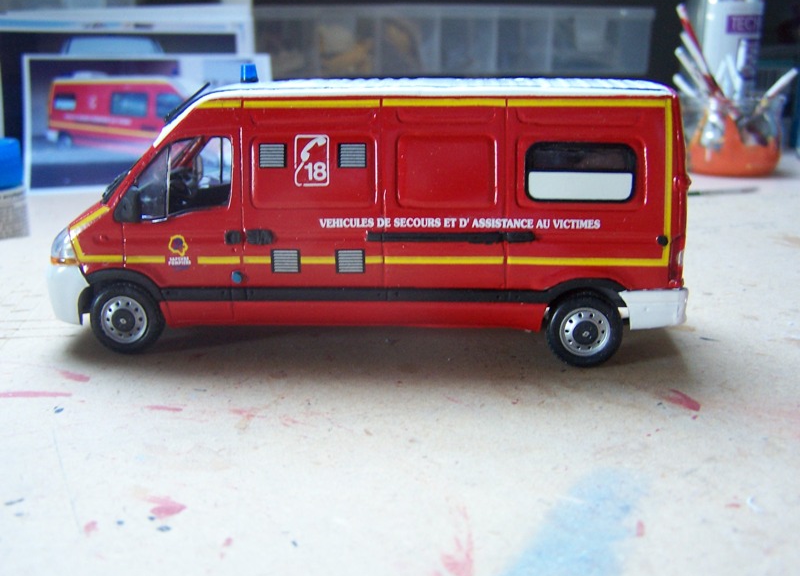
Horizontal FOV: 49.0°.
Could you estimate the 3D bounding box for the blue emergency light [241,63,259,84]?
[{"bbox_3d":[-0.032,-0.046,0.188,0.004,0.004,0.004,1,14,4],"label":"blue emergency light"}]

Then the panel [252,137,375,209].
[{"bbox_3d":[-0.017,-0.023,0.174,0.024,0.014,0.002,1,7,4],"label":"panel"}]

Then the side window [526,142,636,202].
[{"bbox_3d":[0.035,-0.022,0.170,0.021,0.011,0.002,1,7,4],"label":"side window"}]

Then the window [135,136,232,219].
[{"bbox_3d":[-0.044,-0.022,0.176,0.020,0.016,0.002,1,7,4],"label":"window"}]

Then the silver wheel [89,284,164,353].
[{"bbox_3d":[-0.057,0.006,0.185,0.015,0.015,0.005,1,14,4],"label":"silver wheel"}]

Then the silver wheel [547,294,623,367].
[{"bbox_3d":[0.037,0.008,0.178,0.015,0.015,0.005,1,14,4],"label":"silver wheel"}]

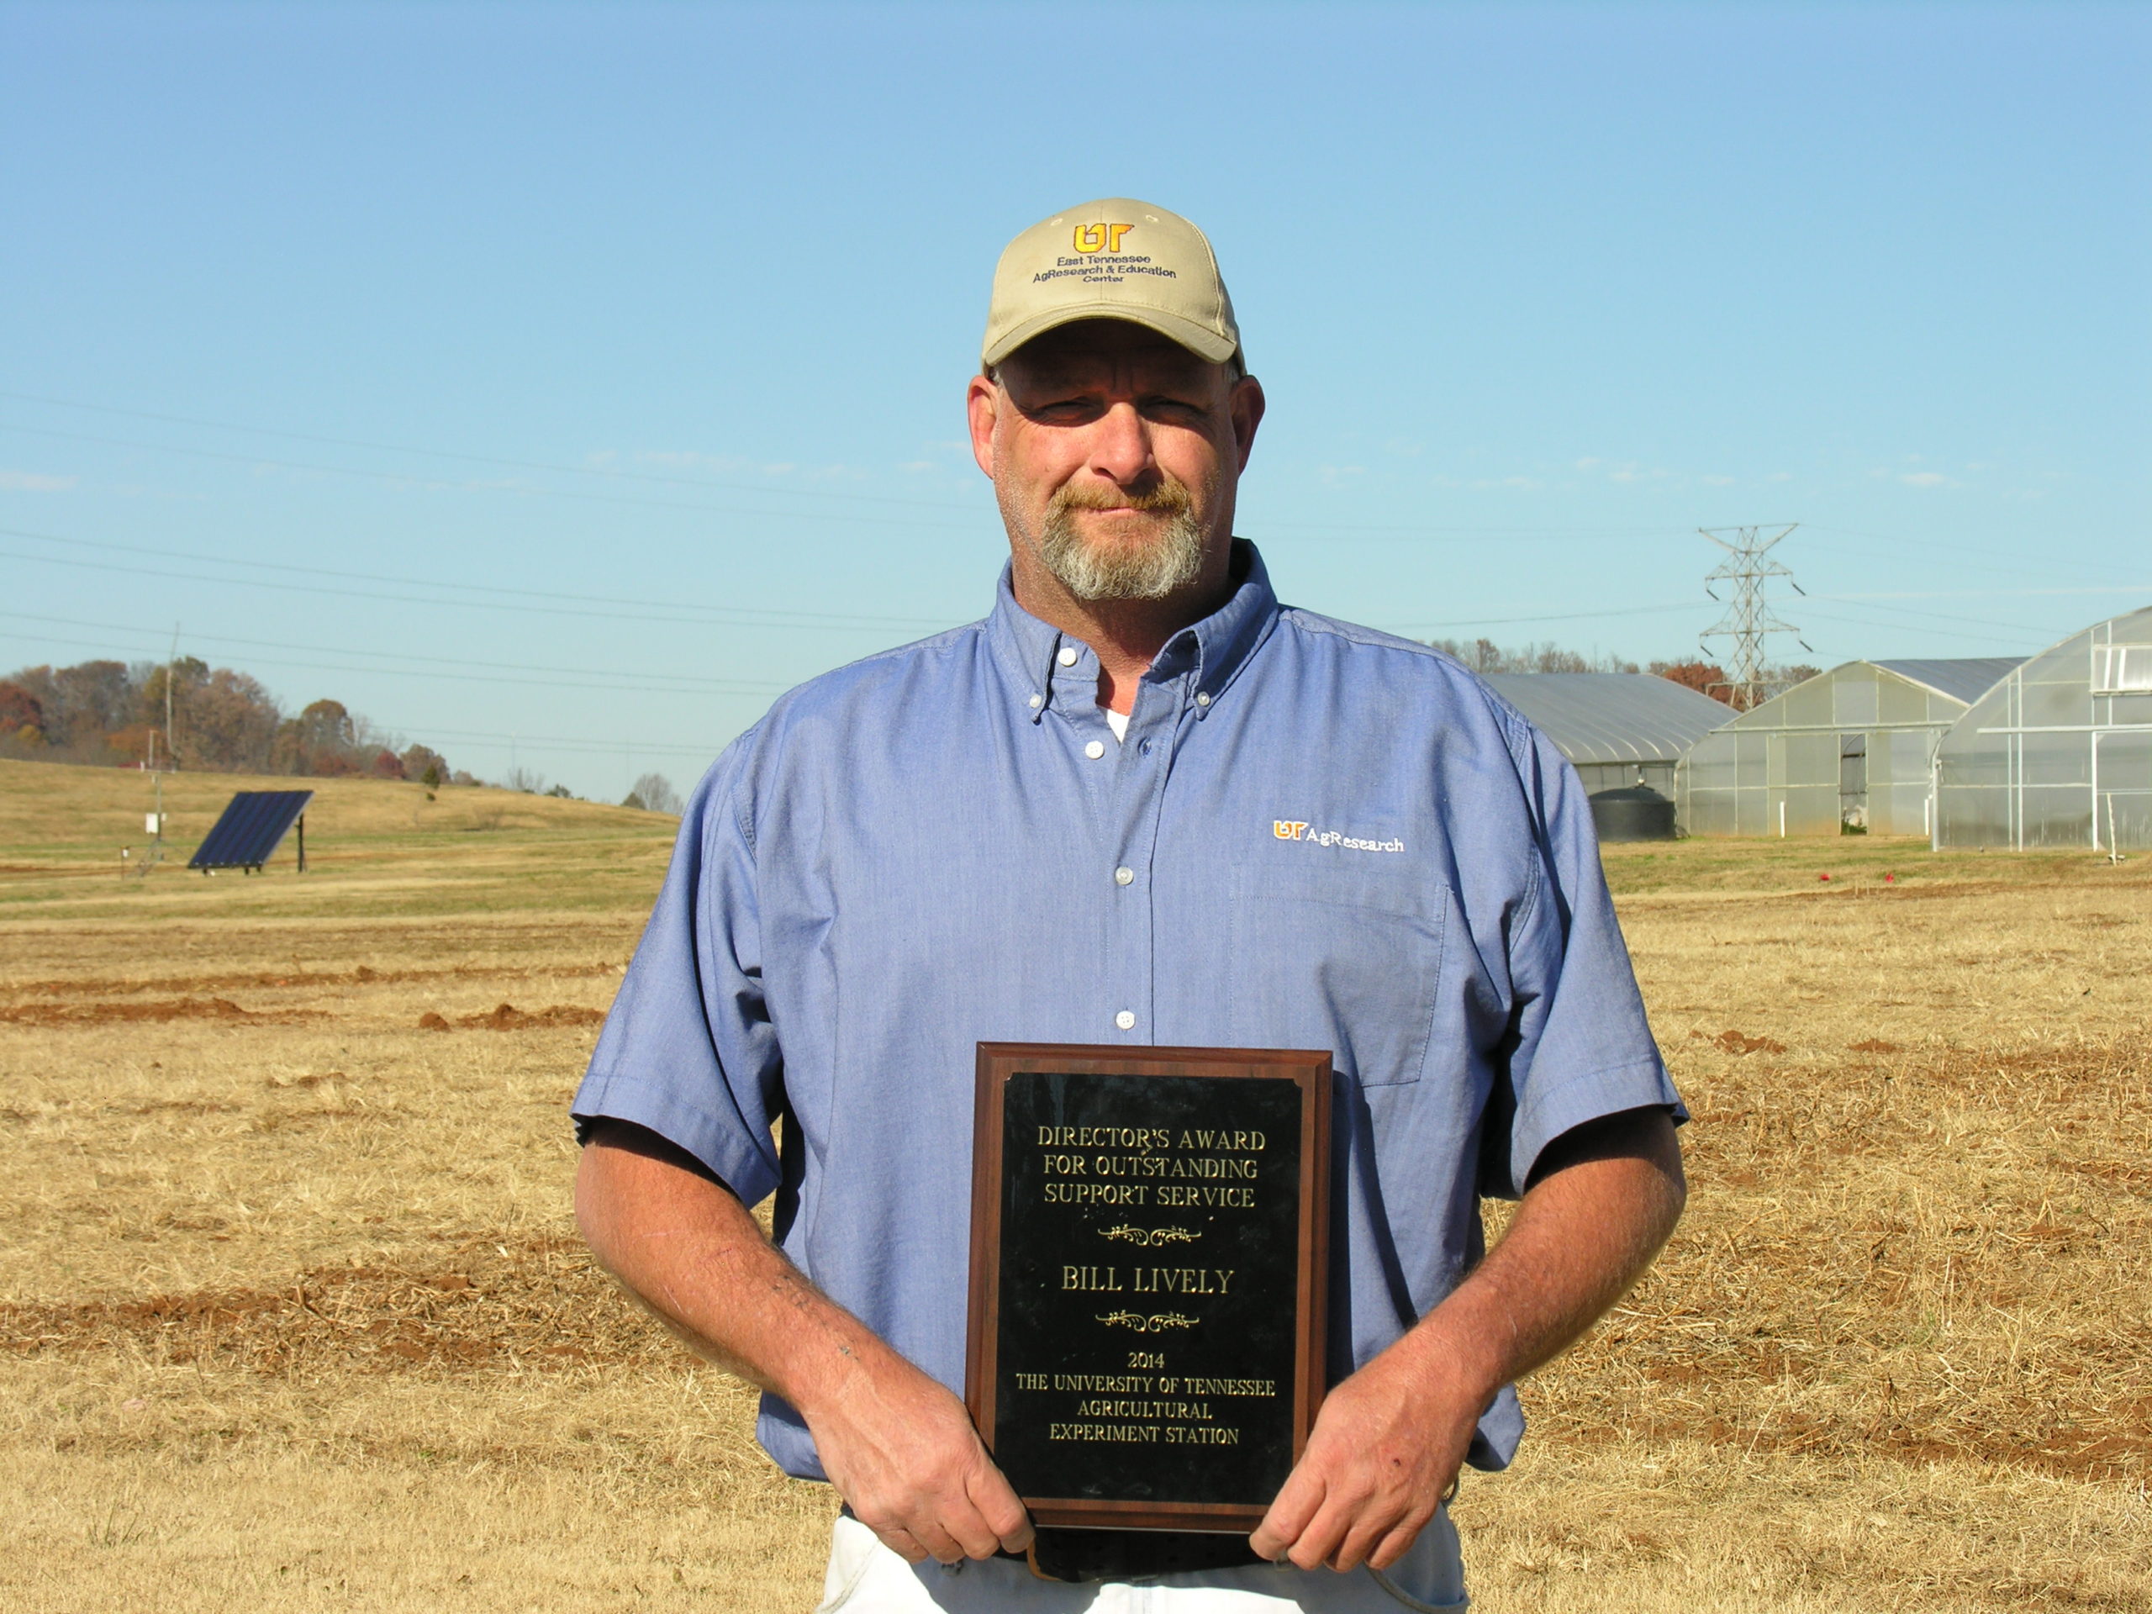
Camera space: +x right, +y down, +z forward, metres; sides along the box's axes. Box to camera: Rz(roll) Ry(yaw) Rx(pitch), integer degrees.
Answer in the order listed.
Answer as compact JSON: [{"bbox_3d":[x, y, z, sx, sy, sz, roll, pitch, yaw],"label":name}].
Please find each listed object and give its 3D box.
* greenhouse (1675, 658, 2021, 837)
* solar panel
[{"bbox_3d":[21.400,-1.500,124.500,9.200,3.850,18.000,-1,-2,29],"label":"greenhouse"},{"bbox_3d":[-20.000,0.590,130.000,2.250,1.980,2.100,-1,-2,34],"label":"solar panel"}]

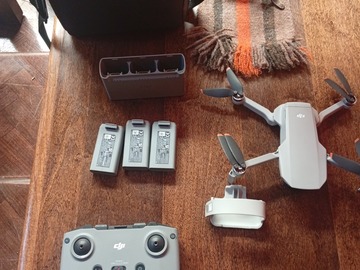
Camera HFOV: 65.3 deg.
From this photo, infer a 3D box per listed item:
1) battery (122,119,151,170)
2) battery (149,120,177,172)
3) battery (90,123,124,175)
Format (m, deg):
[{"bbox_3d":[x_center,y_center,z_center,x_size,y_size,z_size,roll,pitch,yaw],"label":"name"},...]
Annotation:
[{"bbox_3d":[-0.068,0.015,0.451,0.038,0.021,0.078,1,70,0],"label":"battery"},{"bbox_3d":[-0.026,0.018,0.450,0.038,0.021,0.078,1,70,0],"label":"battery"},{"bbox_3d":[-0.113,0.022,0.448,0.038,0.021,0.078,5,70,2],"label":"battery"}]

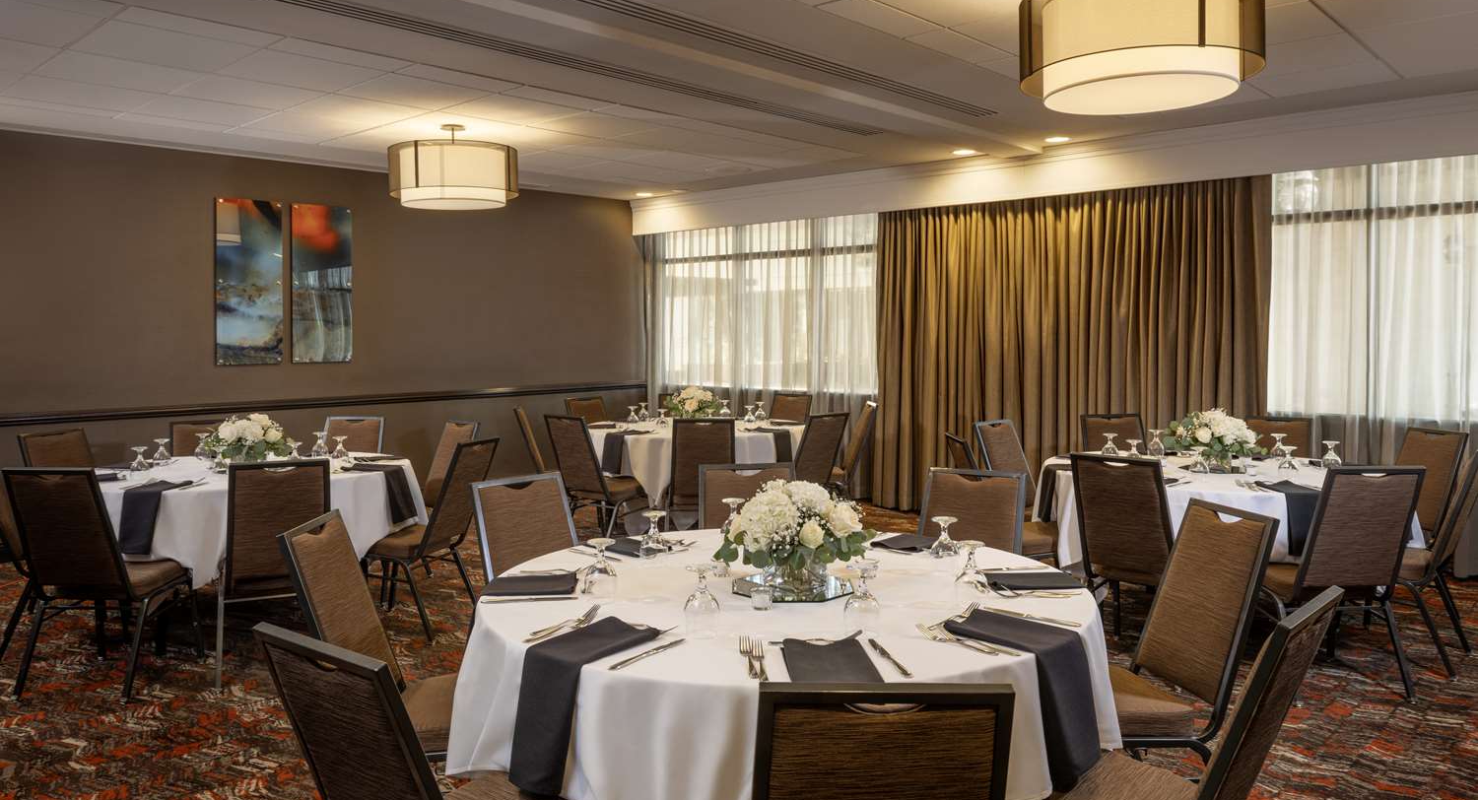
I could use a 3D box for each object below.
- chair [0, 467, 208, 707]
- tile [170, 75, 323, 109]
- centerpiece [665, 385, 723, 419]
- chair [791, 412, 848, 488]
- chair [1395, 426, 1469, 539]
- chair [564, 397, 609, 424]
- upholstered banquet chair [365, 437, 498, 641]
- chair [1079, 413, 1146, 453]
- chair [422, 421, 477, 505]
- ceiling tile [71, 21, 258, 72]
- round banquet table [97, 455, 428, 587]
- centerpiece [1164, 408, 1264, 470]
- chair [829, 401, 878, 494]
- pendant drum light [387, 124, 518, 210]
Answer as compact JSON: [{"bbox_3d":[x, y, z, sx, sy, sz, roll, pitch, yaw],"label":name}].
[{"bbox_3d":[-2.554,0.691,3.965,0.462,0.909,0.604,0,4,4],"label":"chair"},{"bbox_3d":[-2.574,-1.615,5.167,0.610,0.020,0.605,4,6,43],"label":"tile"},{"bbox_3d":[-0.318,0.040,6.964,0.420,0.290,0.400,0,4,0],"label":"centerpiece"},{"bbox_3d":[0.352,0.531,6.270,0.462,0.909,0.604,-4,6,-44],"label":"chair"},{"bbox_3d":[3.354,0.625,5.089,0.560,0.925,0.460,-1,5,-9],"label":"chair"},{"bbox_3d":[-0.971,0.437,7.458,0.610,0.900,0.450,4,6,42],"label":"chair"},{"bbox_3d":[-1.510,0.639,4.712,0.604,0.909,0.462,1,4,14],"label":"upholstered banquet chair"},{"bbox_3d":[2.249,0.567,5.706,0.462,0.909,0.604,0,4,2],"label":"chair"},{"bbox_3d":[-1.824,0.605,5.502,0.620,0.930,0.450,-3,5,-42],"label":"chair"},{"bbox_3d":[-2.485,-1.522,4.290,0.605,0.020,0.605,4,6,44],"label":"ceiling tile"},{"bbox_3d":[-2.494,0.550,5.049,1.680,0.460,1.680,0,4,0],"label":"round banquet table"},{"bbox_3d":[2.300,0.191,4.780,0.450,0.300,0.430,2,5,26],"label":"centerpiece"},{"bbox_3d":[0.662,0.484,6.951,0.604,0.909,0.462,0,4,0],"label":"chair"},{"bbox_3d":[-1.742,-1.436,6.017,0.770,0.470,0.770,0,4,0],"label":"pendant drum light"}]

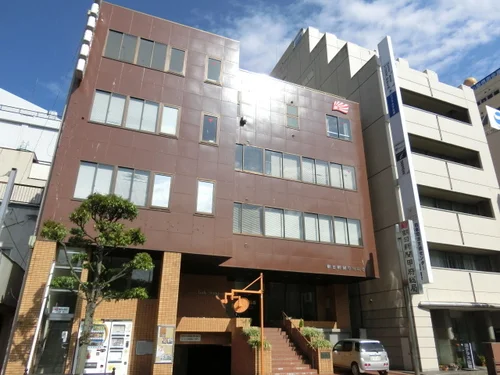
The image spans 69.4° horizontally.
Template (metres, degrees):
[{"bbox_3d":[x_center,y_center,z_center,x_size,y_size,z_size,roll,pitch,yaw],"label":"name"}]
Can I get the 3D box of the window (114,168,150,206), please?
[{"bbox_3d":[-4.660,-0.015,14.256,1.280,1.530,0.150,9,-23,-20],"label":"window"}]

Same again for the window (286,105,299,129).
[{"bbox_3d":[2.485,-4.167,21.336,0.770,1.529,0.150,9,-23,-20],"label":"window"}]

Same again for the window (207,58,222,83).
[{"bbox_3d":[-1.824,-6.007,18.513,0.801,1.558,0.200,9,-23,-18],"label":"window"}]

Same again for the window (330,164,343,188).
[{"bbox_3d":[5.274,-0.738,21.740,0.903,1.664,0.200,9,-23,-18],"label":"window"}]

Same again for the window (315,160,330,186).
[{"bbox_3d":[4.366,-0.874,21.446,0.990,1.664,0.200,9,-23,-18],"label":"window"}]

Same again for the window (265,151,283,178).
[{"bbox_3d":[1.261,-1.292,19.684,1.104,1.518,0.150,9,-23,-20],"label":"window"}]

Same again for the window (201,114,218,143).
[{"bbox_3d":[-1.882,-2.801,17.208,0.801,1.573,0.200,9,-23,-18],"label":"window"}]

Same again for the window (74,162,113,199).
[{"bbox_3d":[-5.940,-0.222,13.797,1.230,1.510,0.150,9,-23,-20],"label":"window"}]

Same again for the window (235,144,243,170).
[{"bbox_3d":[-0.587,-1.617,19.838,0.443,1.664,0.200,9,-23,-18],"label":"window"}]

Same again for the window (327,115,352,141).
[{"bbox_3d":[5.483,-3.699,22.416,1.736,1.587,0.150,9,-23,-20],"label":"window"}]

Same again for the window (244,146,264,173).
[{"bbox_3d":[0.201,-1.455,19.301,1.104,1.518,0.150,9,-23,-20],"label":"window"}]

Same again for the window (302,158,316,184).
[{"bbox_3d":[3.332,-0.956,20.425,0.863,1.552,0.150,9,-23,-20],"label":"window"}]

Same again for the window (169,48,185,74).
[{"bbox_3d":[-3.630,-6.278,17.927,0.831,1.558,0.200,9,-23,-18],"label":"window"}]

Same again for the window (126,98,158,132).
[{"bbox_3d":[-4.827,-3.243,16.253,1.294,1.573,0.200,9,-23,-18],"label":"window"}]

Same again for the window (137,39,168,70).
[{"bbox_3d":[-4.546,-6.141,16.723,1.290,1.540,0.150,9,-23,-20],"label":"window"}]

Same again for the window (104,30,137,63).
[{"bbox_3d":[-6.116,-6.651,17.120,1.283,1.558,0.200,9,-23,-18],"label":"window"}]

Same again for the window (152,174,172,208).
[{"bbox_3d":[-3.746,0.154,15.309,0.831,1.573,0.200,9,-23,-18],"label":"window"}]

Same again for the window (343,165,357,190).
[{"bbox_3d":[6.121,-0.611,22.015,0.896,1.664,0.200,9,-23,-18],"label":"window"}]

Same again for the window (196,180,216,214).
[{"bbox_3d":[-1.872,0.420,15.260,0.770,1.540,0.150,9,-23,-20],"label":"window"}]

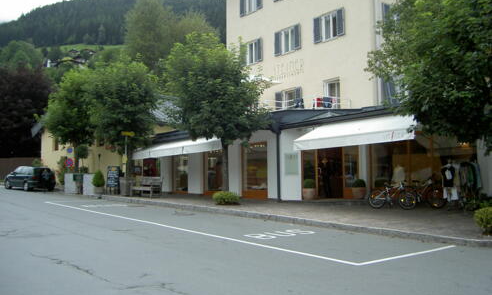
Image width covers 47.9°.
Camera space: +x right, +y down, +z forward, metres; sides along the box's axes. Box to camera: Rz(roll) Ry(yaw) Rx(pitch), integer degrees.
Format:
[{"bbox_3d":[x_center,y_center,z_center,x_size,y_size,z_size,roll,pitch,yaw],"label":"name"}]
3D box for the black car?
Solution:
[{"bbox_3d":[-14.750,2.140,37.800,4.250,1.600,1.750,-4,-4,45],"label":"black car"}]

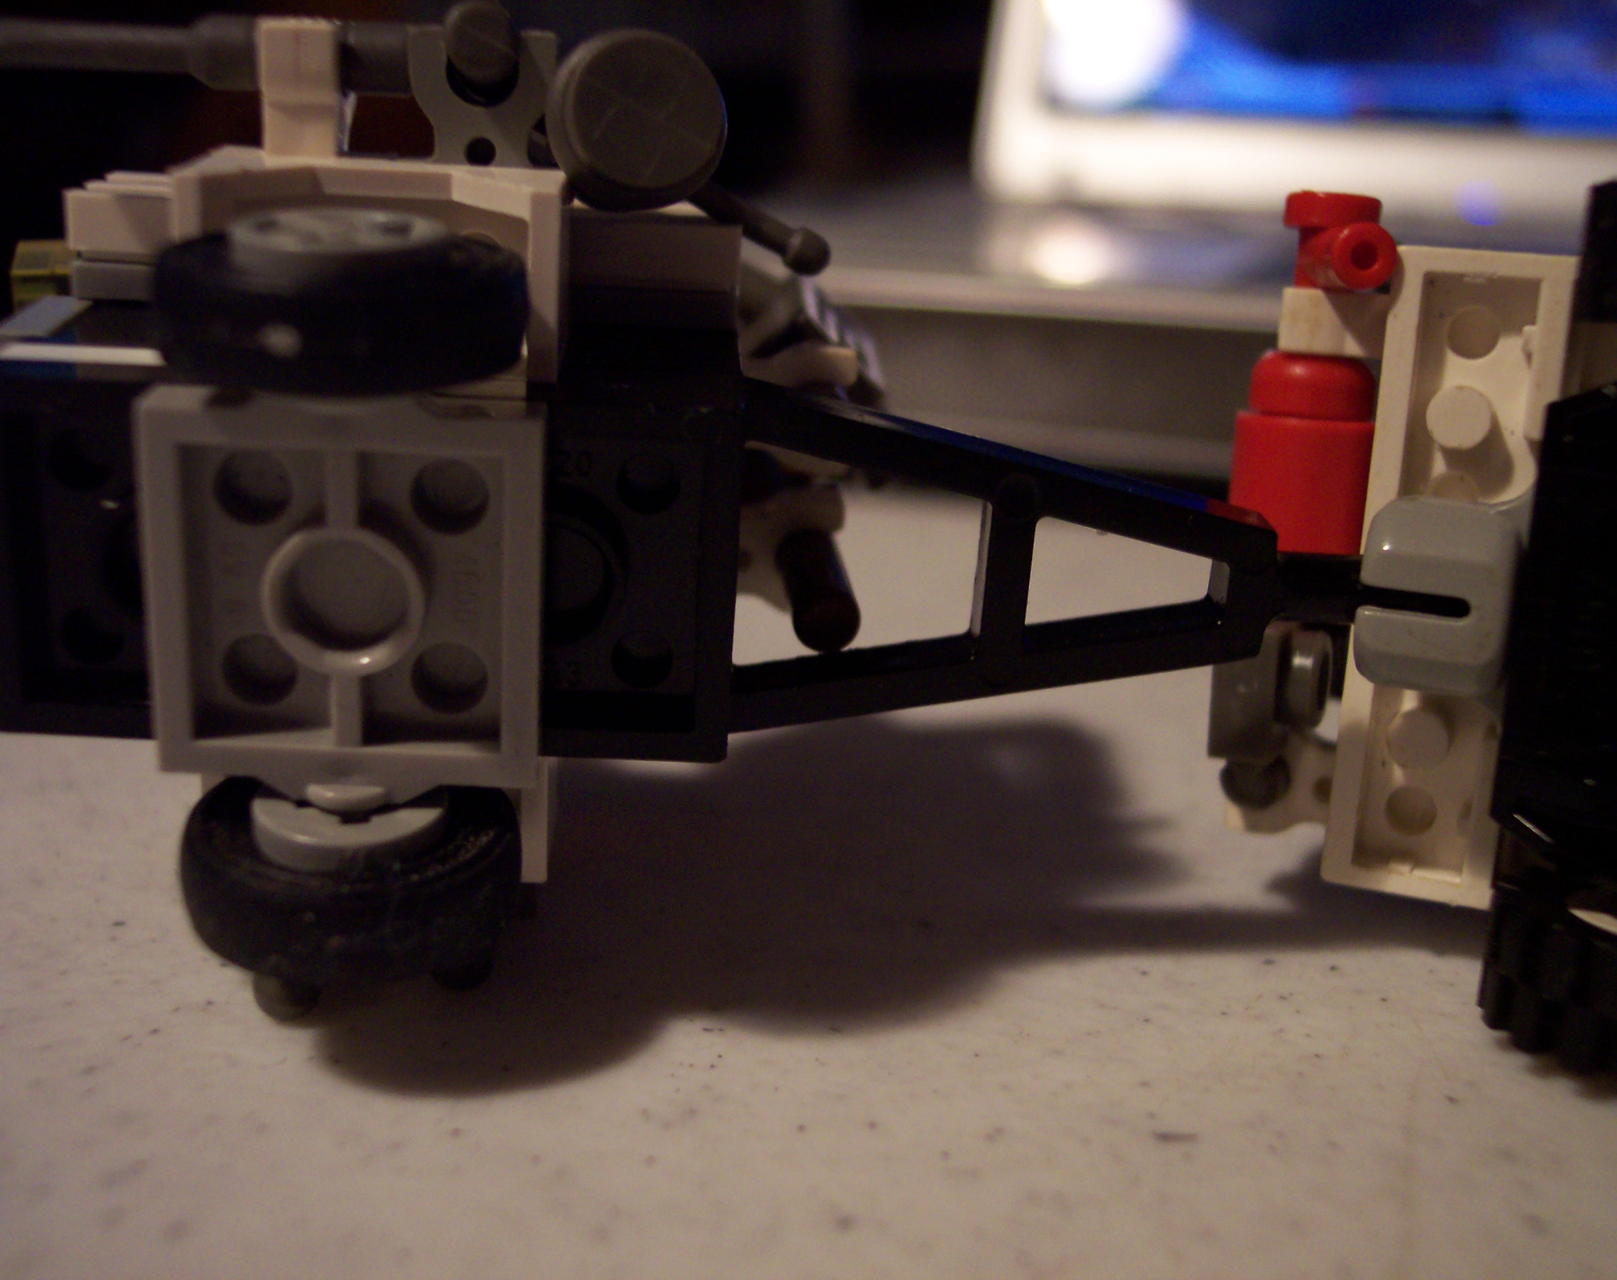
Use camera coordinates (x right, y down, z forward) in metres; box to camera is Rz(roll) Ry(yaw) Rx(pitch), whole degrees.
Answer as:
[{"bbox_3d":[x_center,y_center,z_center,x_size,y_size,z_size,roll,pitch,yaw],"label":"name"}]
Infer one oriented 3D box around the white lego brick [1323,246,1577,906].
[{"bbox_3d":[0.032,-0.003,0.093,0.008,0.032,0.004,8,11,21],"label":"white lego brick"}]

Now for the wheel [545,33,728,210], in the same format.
[{"bbox_3d":[-0.008,-0.024,0.085,0.008,0.008,0.004,-2,6,-18],"label":"wheel"}]

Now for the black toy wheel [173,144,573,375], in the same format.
[{"bbox_3d":[-0.018,-0.013,0.073,0.014,0.006,0.014,3,21,-4],"label":"black toy wheel"}]

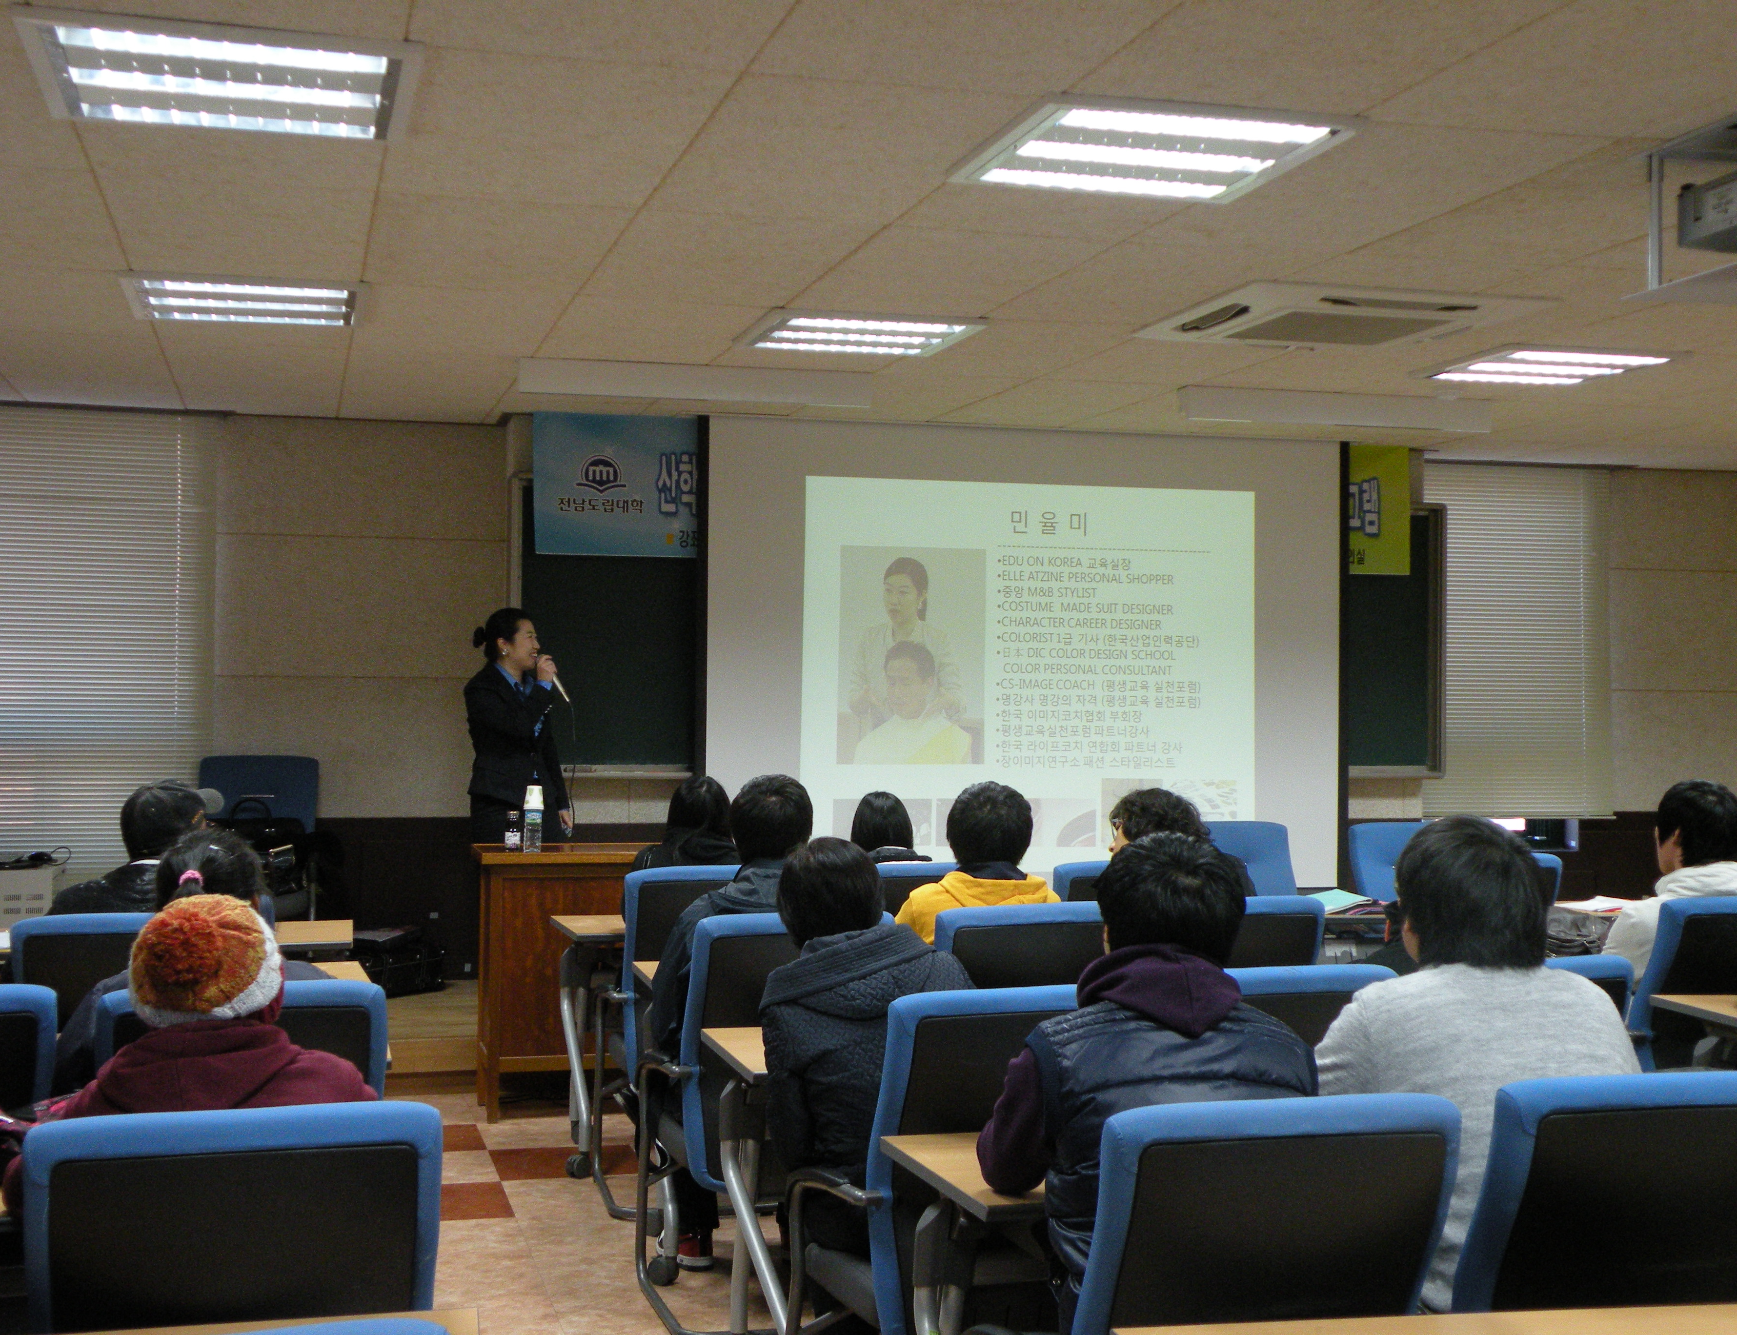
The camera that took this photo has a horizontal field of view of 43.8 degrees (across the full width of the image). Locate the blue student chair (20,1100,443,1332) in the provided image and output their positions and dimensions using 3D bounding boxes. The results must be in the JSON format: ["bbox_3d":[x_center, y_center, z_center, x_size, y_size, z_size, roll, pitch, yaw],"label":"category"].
[{"bbox_3d":[-0.868,1.037,3.012,0.530,0.940,0.600,0,0,-15],"label":"blue student chair"}]

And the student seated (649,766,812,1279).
[{"bbox_3d":[-0.295,0.899,5.429,0.520,1.280,0.780,0,-1,-15],"label":"student seated"}]

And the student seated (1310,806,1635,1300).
[{"bbox_3d":[0.915,0.877,3.471,0.560,1.290,0.750,0,0,-15],"label":"student seated"}]

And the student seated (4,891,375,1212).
[{"bbox_3d":[-0.931,0.903,3.003,0.520,1.210,0.780,0,-1,-15],"label":"student seated"}]

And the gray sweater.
[{"bbox_3d":[0.839,0.707,3.084,0.520,0.600,0.420,0,-1,-15],"label":"gray sweater"}]

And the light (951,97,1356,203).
[{"bbox_3d":[0.569,-1.089,4.486,0.660,0.080,0.660,0,-1,-15],"label":"light"}]

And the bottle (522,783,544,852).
[{"bbox_3d":[-1.148,0.518,7.382,0.075,0.238,0.075,0,0,-15],"label":"bottle"}]

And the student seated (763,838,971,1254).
[{"bbox_3d":[-0.023,0.922,4.265,0.460,1.200,0.700,0,0,-15],"label":"student seated"}]

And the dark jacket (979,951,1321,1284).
[{"bbox_3d":[0.405,0.656,3.159,0.520,0.580,0.370,0,0,-15],"label":"dark jacket"}]

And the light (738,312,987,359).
[{"bbox_3d":[-0.034,-1.067,6.749,0.660,0.080,0.660,0,-1,-15],"label":"light"}]

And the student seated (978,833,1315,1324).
[{"bbox_3d":[0.396,0.873,3.150,0.520,1.285,0.780,0,-1,-15],"label":"student seated"}]

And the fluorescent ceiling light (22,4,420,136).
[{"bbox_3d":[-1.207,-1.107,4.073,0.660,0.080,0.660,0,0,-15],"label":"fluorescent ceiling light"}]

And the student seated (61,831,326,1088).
[{"bbox_3d":[-1.326,0.914,4.298,0.520,1.200,0.700,0,0,-15],"label":"student seated"}]

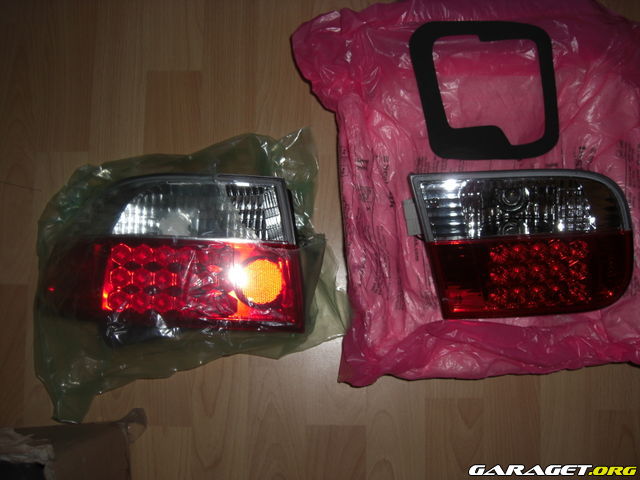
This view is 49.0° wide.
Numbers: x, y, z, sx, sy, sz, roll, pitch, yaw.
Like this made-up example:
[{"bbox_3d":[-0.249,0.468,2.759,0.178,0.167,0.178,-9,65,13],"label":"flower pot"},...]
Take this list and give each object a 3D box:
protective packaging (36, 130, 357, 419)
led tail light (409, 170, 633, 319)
[{"bbox_3d":[-0.148,0.034,0.756,0.348,0.120,0.304,-6,83,-1],"label":"protective packaging"},{"bbox_3d":[0.209,0.009,0.756,0.228,0.085,0.151,0,83,0],"label":"led tail light"}]

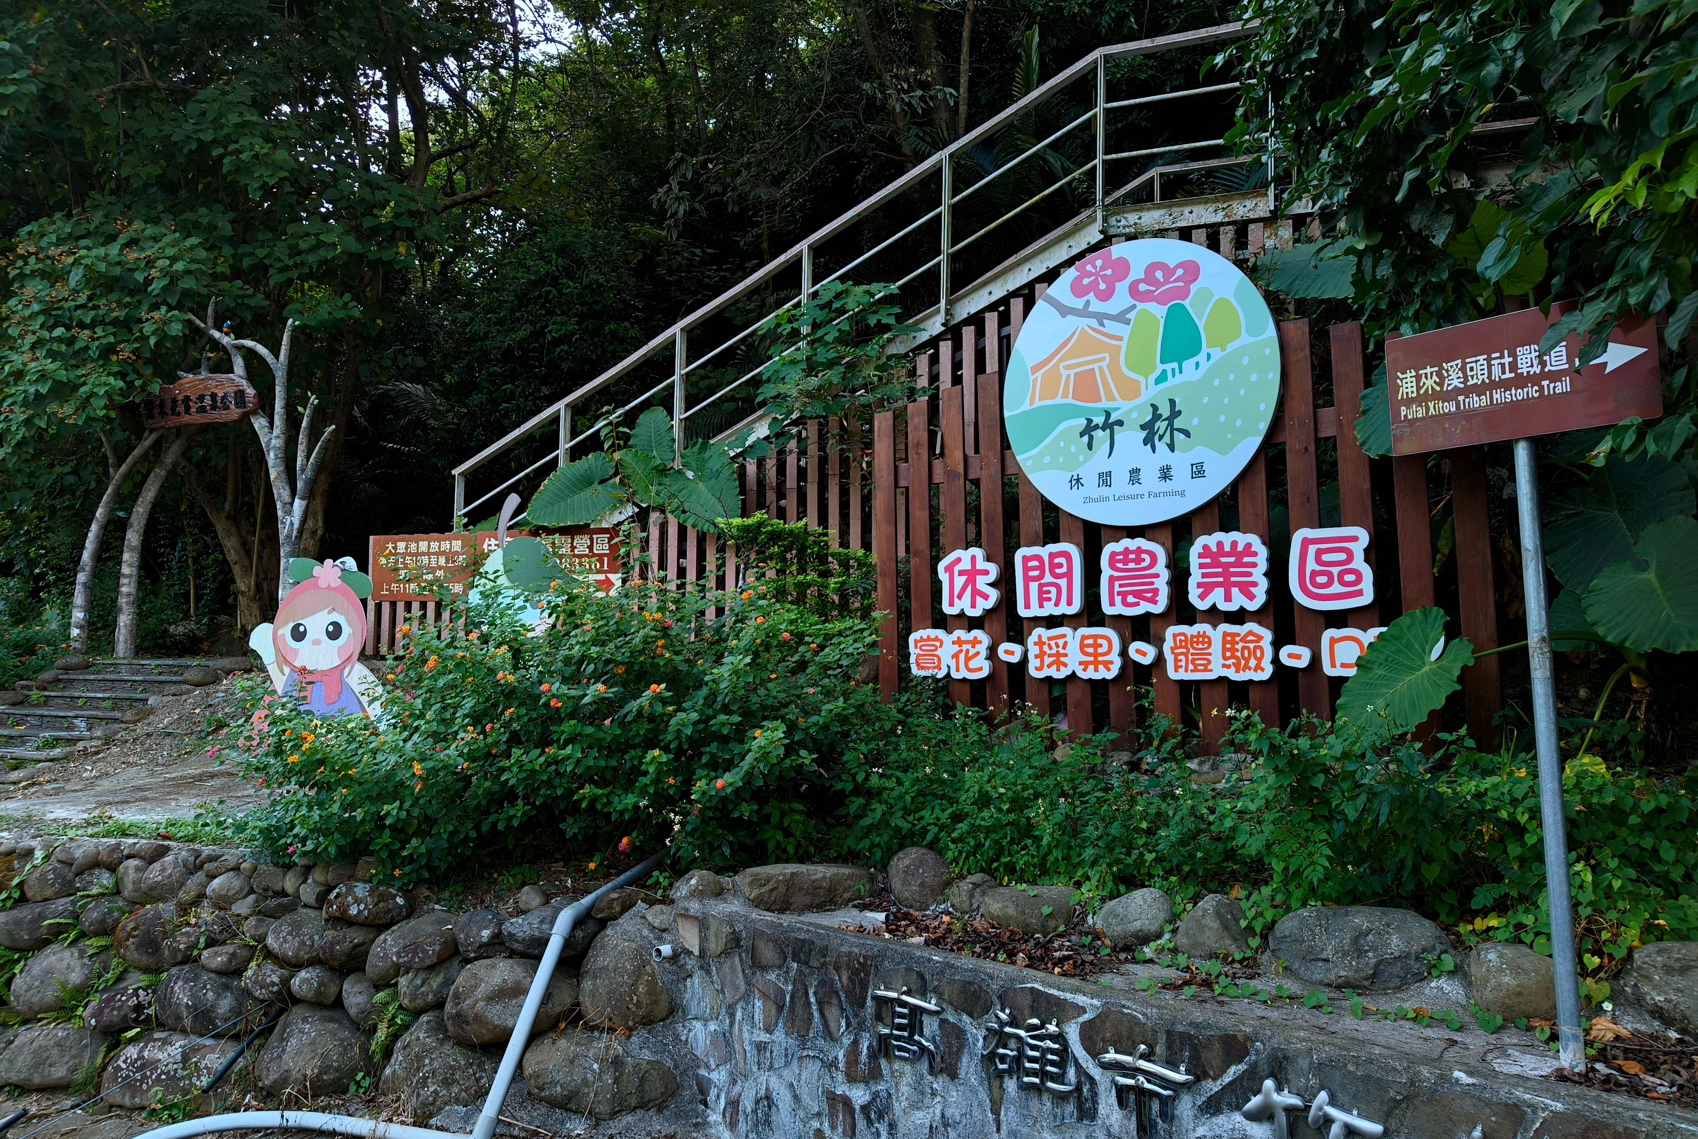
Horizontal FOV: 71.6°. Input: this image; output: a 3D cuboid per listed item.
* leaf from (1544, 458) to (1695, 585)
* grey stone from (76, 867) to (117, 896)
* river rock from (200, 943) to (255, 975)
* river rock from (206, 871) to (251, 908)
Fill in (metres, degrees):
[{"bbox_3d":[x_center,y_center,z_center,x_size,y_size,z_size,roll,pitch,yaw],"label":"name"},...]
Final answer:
[{"bbox_3d":[3.105,-0.153,4.756,0.600,0.634,0.250,-3,-8,24],"label":"leaf"},{"bbox_3d":[-3.746,1.556,5.864,0.197,0.140,0.141,-1,-5,12],"label":"grey stone"},{"bbox_3d":[-3.192,2.003,6.047,0.270,0.165,0.200,-1,-7,9],"label":"river rock"},{"bbox_3d":[-3.011,1.552,5.716,0.213,0.168,0.161,-1,-5,12],"label":"river rock"}]

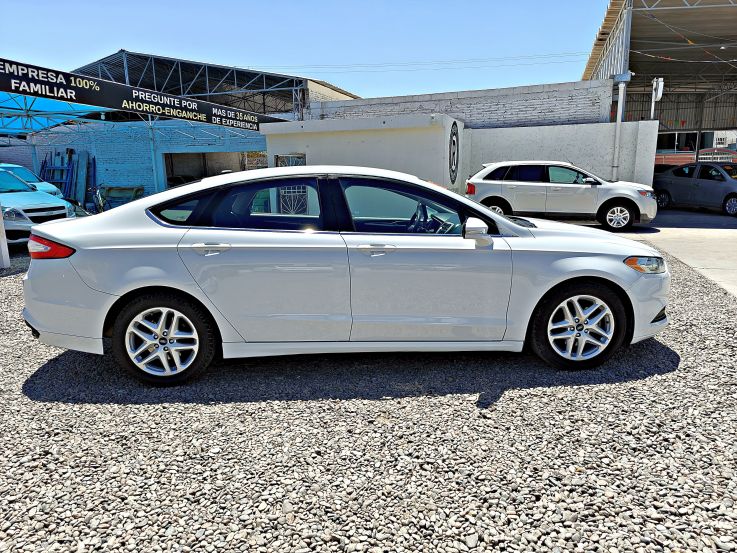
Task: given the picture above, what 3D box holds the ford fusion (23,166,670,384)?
[{"bbox_3d":[-0.040,-0.171,4.108,4.870,1.475,1.880,-1,11,-4],"label":"ford fusion"}]

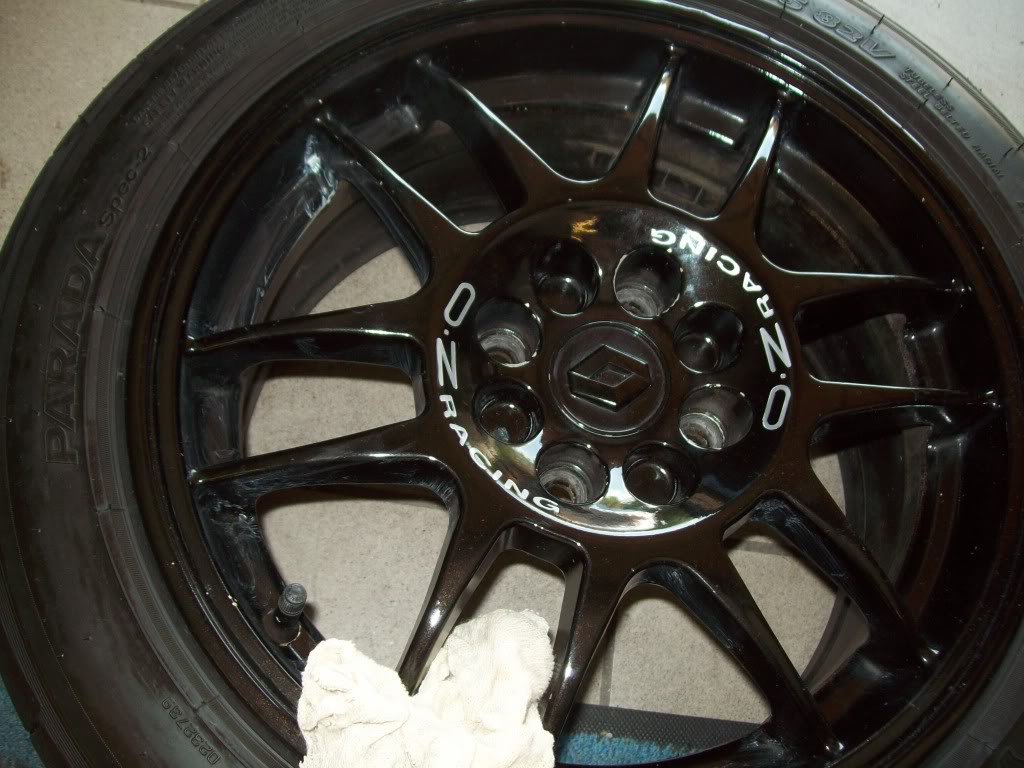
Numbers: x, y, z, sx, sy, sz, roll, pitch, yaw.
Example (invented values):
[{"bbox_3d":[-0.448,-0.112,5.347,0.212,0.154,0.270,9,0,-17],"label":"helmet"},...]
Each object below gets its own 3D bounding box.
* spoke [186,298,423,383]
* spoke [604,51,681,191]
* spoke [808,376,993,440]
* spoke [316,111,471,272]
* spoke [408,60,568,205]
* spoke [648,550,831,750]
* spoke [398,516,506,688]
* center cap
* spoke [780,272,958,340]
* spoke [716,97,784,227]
[{"bbox_3d":[-0.092,-0.019,0.471,0.100,0.033,0.025,-6,71,-6],"label":"spoke"},{"bbox_3d":[0.067,-0.129,0.534,0.025,0.033,0.100,23,64,1],"label":"spoke"},{"bbox_3d":[0.175,0.012,0.498,0.096,0.032,0.022,-2,70,-17],"label":"spoke"},{"bbox_3d":[-0.061,-0.090,0.502,0.025,0.033,0.100,-35,74,-18],"label":"spoke"},{"bbox_3d":[-0.015,-0.122,0.520,0.025,0.033,0.100,-35,74,-18],"label":"spoke"},{"bbox_3d":[0.102,0.113,0.452,0.022,0.032,0.096,-35,86,-18],"label":"spoke"},{"bbox_3d":[-0.033,0.099,0.435,0.025,0.033,0.100,23,72,1],"label":"spoke"},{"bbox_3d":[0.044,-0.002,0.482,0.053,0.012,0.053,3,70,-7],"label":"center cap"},{"bbox_3d":[0.168,-0.039,0.516,0.096,0.032,0.022,-2,70,-17],"label":"spoke"},{"bbox_3d":[0.117,-0.104,0.532,0.022,0.032,0.096,23,61,1],"label":"spoke"}]

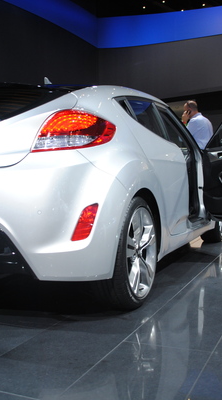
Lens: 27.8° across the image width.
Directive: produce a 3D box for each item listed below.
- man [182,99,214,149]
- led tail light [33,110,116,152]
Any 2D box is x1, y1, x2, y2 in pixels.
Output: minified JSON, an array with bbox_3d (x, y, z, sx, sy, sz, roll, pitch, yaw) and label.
[{"bbox_3d":[1.202,-0.518,6.350,0.340,1.760,0.470,2,4,37],"label":"man"},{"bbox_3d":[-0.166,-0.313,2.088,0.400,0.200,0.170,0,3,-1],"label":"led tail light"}]

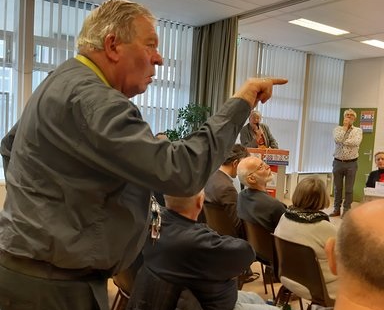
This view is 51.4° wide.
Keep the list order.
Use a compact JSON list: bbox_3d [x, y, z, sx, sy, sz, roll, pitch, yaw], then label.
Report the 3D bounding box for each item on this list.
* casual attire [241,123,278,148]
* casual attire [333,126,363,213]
[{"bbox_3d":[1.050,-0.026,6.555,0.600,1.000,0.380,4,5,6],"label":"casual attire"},{"bbox_3d":[2.690,0.246,6.997,0.510,1.500,0.330,7,6,38],"label":"casual attire"}]

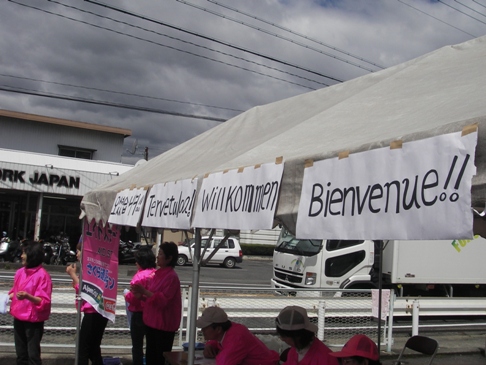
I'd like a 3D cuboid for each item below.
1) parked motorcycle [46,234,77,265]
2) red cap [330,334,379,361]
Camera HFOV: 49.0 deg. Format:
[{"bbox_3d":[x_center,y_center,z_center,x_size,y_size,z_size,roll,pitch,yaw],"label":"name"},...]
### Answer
[{"bbox_3d":[-6.797,2.530,20.100,0.780,1.150,2.100,2,-6,14],"label":"parked motorcycle"},{"bbox_3d":[0.584,0.856,2.800,0.270,0.122,0.180,9,-6,0],"label":"red cap"}]

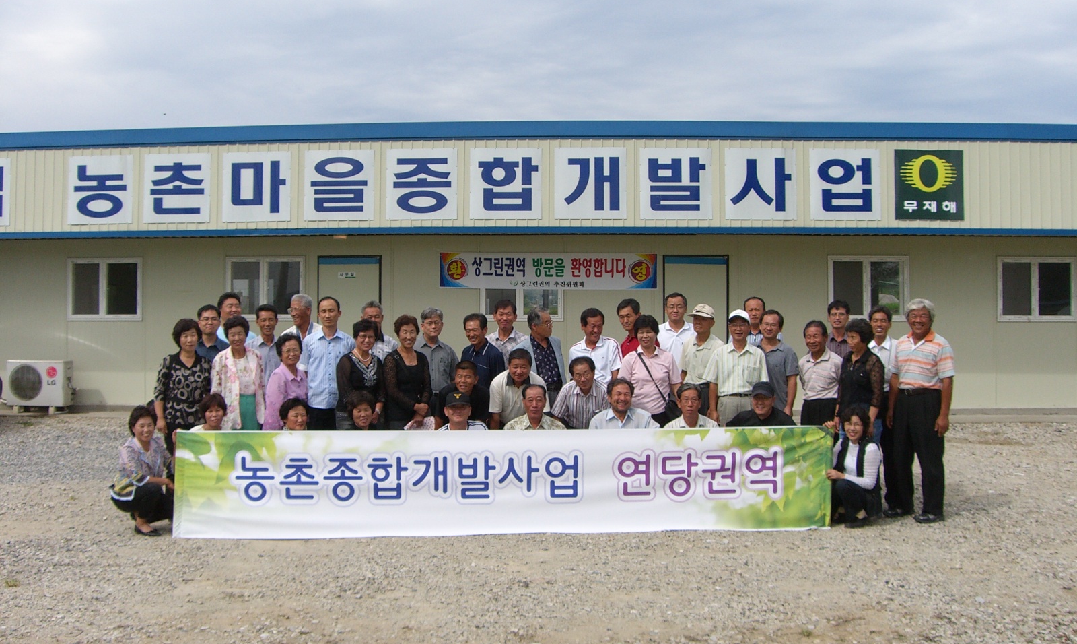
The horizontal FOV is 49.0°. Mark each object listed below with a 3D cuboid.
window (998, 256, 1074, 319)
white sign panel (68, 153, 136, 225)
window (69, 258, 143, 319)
[{"bbox_3d":[6.743,-0.440,15.978,1.130,0.900,0.100,0,0,3],"label":"window"},{"bbox_3d":[-5.649,-1.704,15.269,0.880,0.910,0.030,0,0,3],"label":"white sign panel"},{"bbox_3d":[-6.084,-0.458,16.590,1.110,0.900,0.100,0,0,3],"label":"window"}]

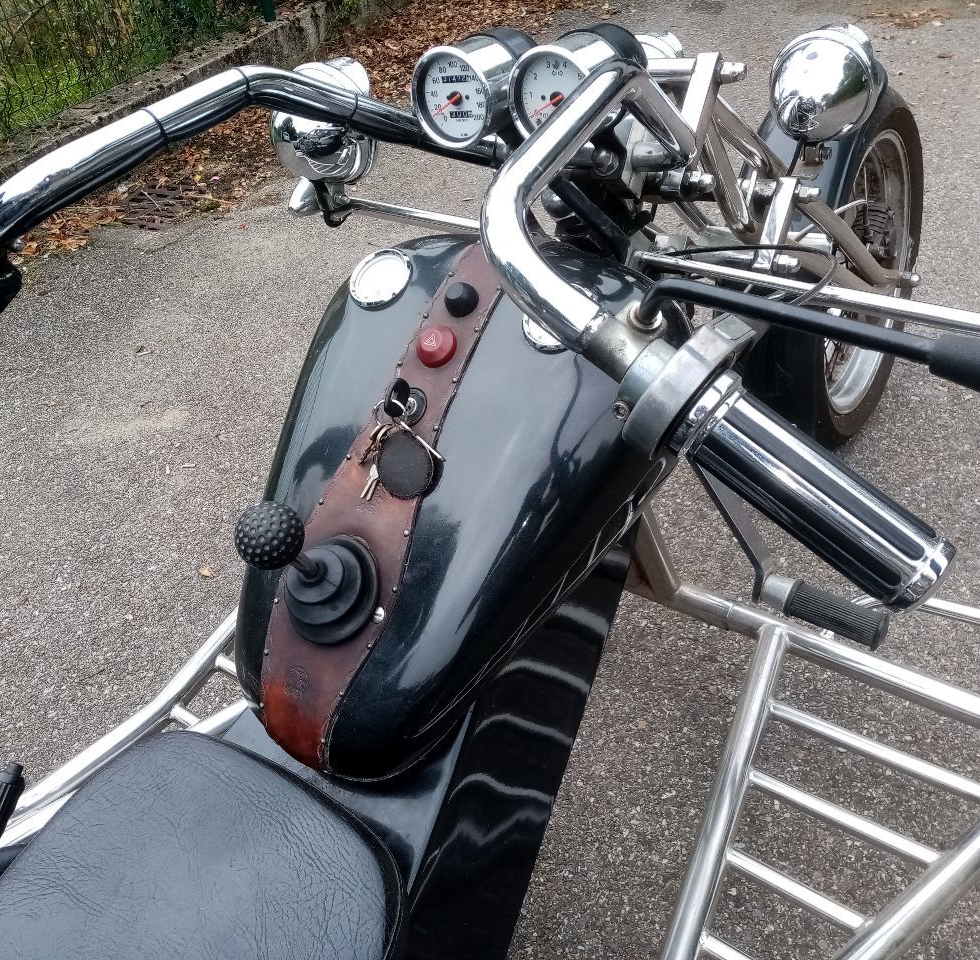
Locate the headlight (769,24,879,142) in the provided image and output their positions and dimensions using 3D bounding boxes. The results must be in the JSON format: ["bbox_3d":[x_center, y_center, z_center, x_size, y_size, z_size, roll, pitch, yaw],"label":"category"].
[{"bbox_3d":[0.408,-0.479,1.165,0.135,0.138,0.135,14,44,31],"label":"headlight"}]

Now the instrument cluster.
[{"bbox_3d":[0.032,-0.346,0.848,0.190,0.090,0.098,14,40,31],"label":"instrument cluster"}]

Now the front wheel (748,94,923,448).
[{"bbox_3d":[0.644,-0.375,1.756,0.130,0.640,0.640,14,44,32],"label":"front wheel"}]

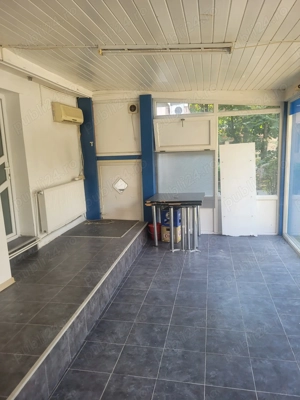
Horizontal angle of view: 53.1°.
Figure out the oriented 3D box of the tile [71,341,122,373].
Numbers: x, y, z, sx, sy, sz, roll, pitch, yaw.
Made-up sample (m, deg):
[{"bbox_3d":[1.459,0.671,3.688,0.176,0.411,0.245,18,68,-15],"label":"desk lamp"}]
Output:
[{"bbox_3d":[-0.406,1.246,2.383,0.330,0.015,0.330,0,10,12],"label":"tile"}]

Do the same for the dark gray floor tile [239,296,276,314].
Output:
[{"bbox_3d":[1.097,1.072,3.075,0.335,0.015,0.329,0,10,12],"label":"dark gray floor tile"}]

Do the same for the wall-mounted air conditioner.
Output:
[{"bbox_3d":[-1.301,-1.375,4.858,0.180,0.266,0.739,0,10,12],"label":"wall-mounted air conditioner"}]

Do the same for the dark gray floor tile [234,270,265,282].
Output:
[{"bbox_3d":[1.227,0.954,3.709,0.335,0.015,0.329,0,10,12],"label":"dark gray floor tile"}]

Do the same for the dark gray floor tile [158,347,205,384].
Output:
[{"bbox_3d":[0.246,1.250,2.260,0.335,0.015,0.329,0,10,12],"label":"dark gray floor tile"}]

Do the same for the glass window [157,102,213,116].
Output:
[{"bbox_3d":[0.604,-1.596,5.251,0.998,0.224,0.050,0,10,12],"label":"glass window"}]

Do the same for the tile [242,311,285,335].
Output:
[{"bbox_3d":[1.030,1.130,2.756,0.330,0.015,0.330,0,10,12],"label":"tile"}]

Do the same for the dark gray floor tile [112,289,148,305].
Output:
[{"bbox_3d":[-0.209,1.072,3.352,0.330,0.010,0.330,0,10,12],"label":"dark gray floor tile"}]

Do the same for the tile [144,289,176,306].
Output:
[{"bbox_3d":[0.117,1.071,3.285,0.330,0.010,0.330,0,10,12],"label":"tile"}]

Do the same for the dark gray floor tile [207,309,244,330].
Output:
[{"bbox_3d":[0.703,1.128,2.829,0.330,0.010,0.330,0,10,12],"label":"dark gray floor tile"}]

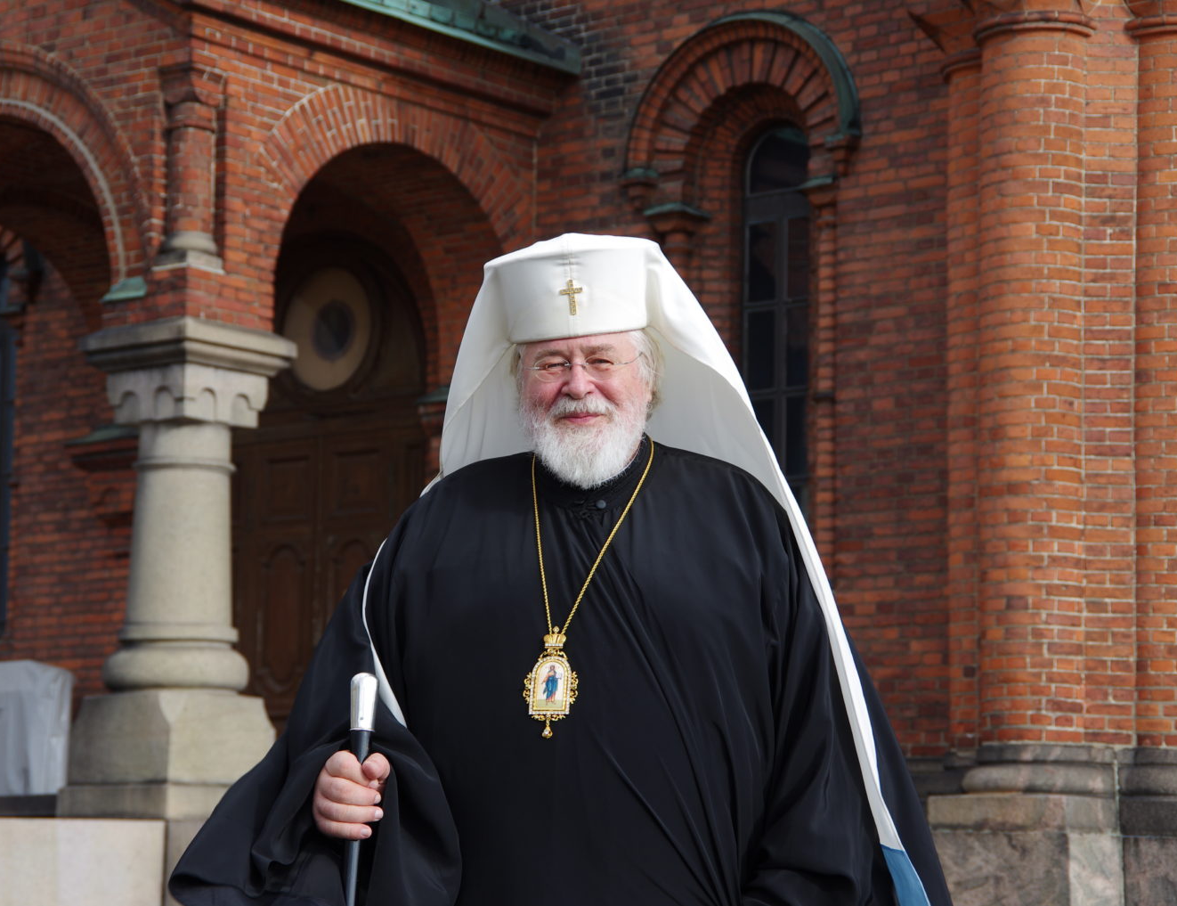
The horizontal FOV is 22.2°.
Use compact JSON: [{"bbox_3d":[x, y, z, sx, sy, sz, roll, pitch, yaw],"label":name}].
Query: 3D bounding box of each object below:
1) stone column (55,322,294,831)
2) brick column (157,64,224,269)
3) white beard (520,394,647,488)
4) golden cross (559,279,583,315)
[{"bbox_3d":[-2.536,0.741,18.662,0.997,3.069,0.997,-5,-10,39],"label":"stone column"},{"bbox_3d":[-2.486,-1.761,18.833,0.313,1.278,0.313,-5,-10,39],"label":"brick column"},{"bbox_3d":[-0.005,-0.017,3.880,0.160,0.125,0.120,-5,-1,7],"label":"white beard"},{"bbox_3d":[-0.021,-0.198,3.820,0.029,0.046,0.006,-4,8,7],"label":"golden cross"}]

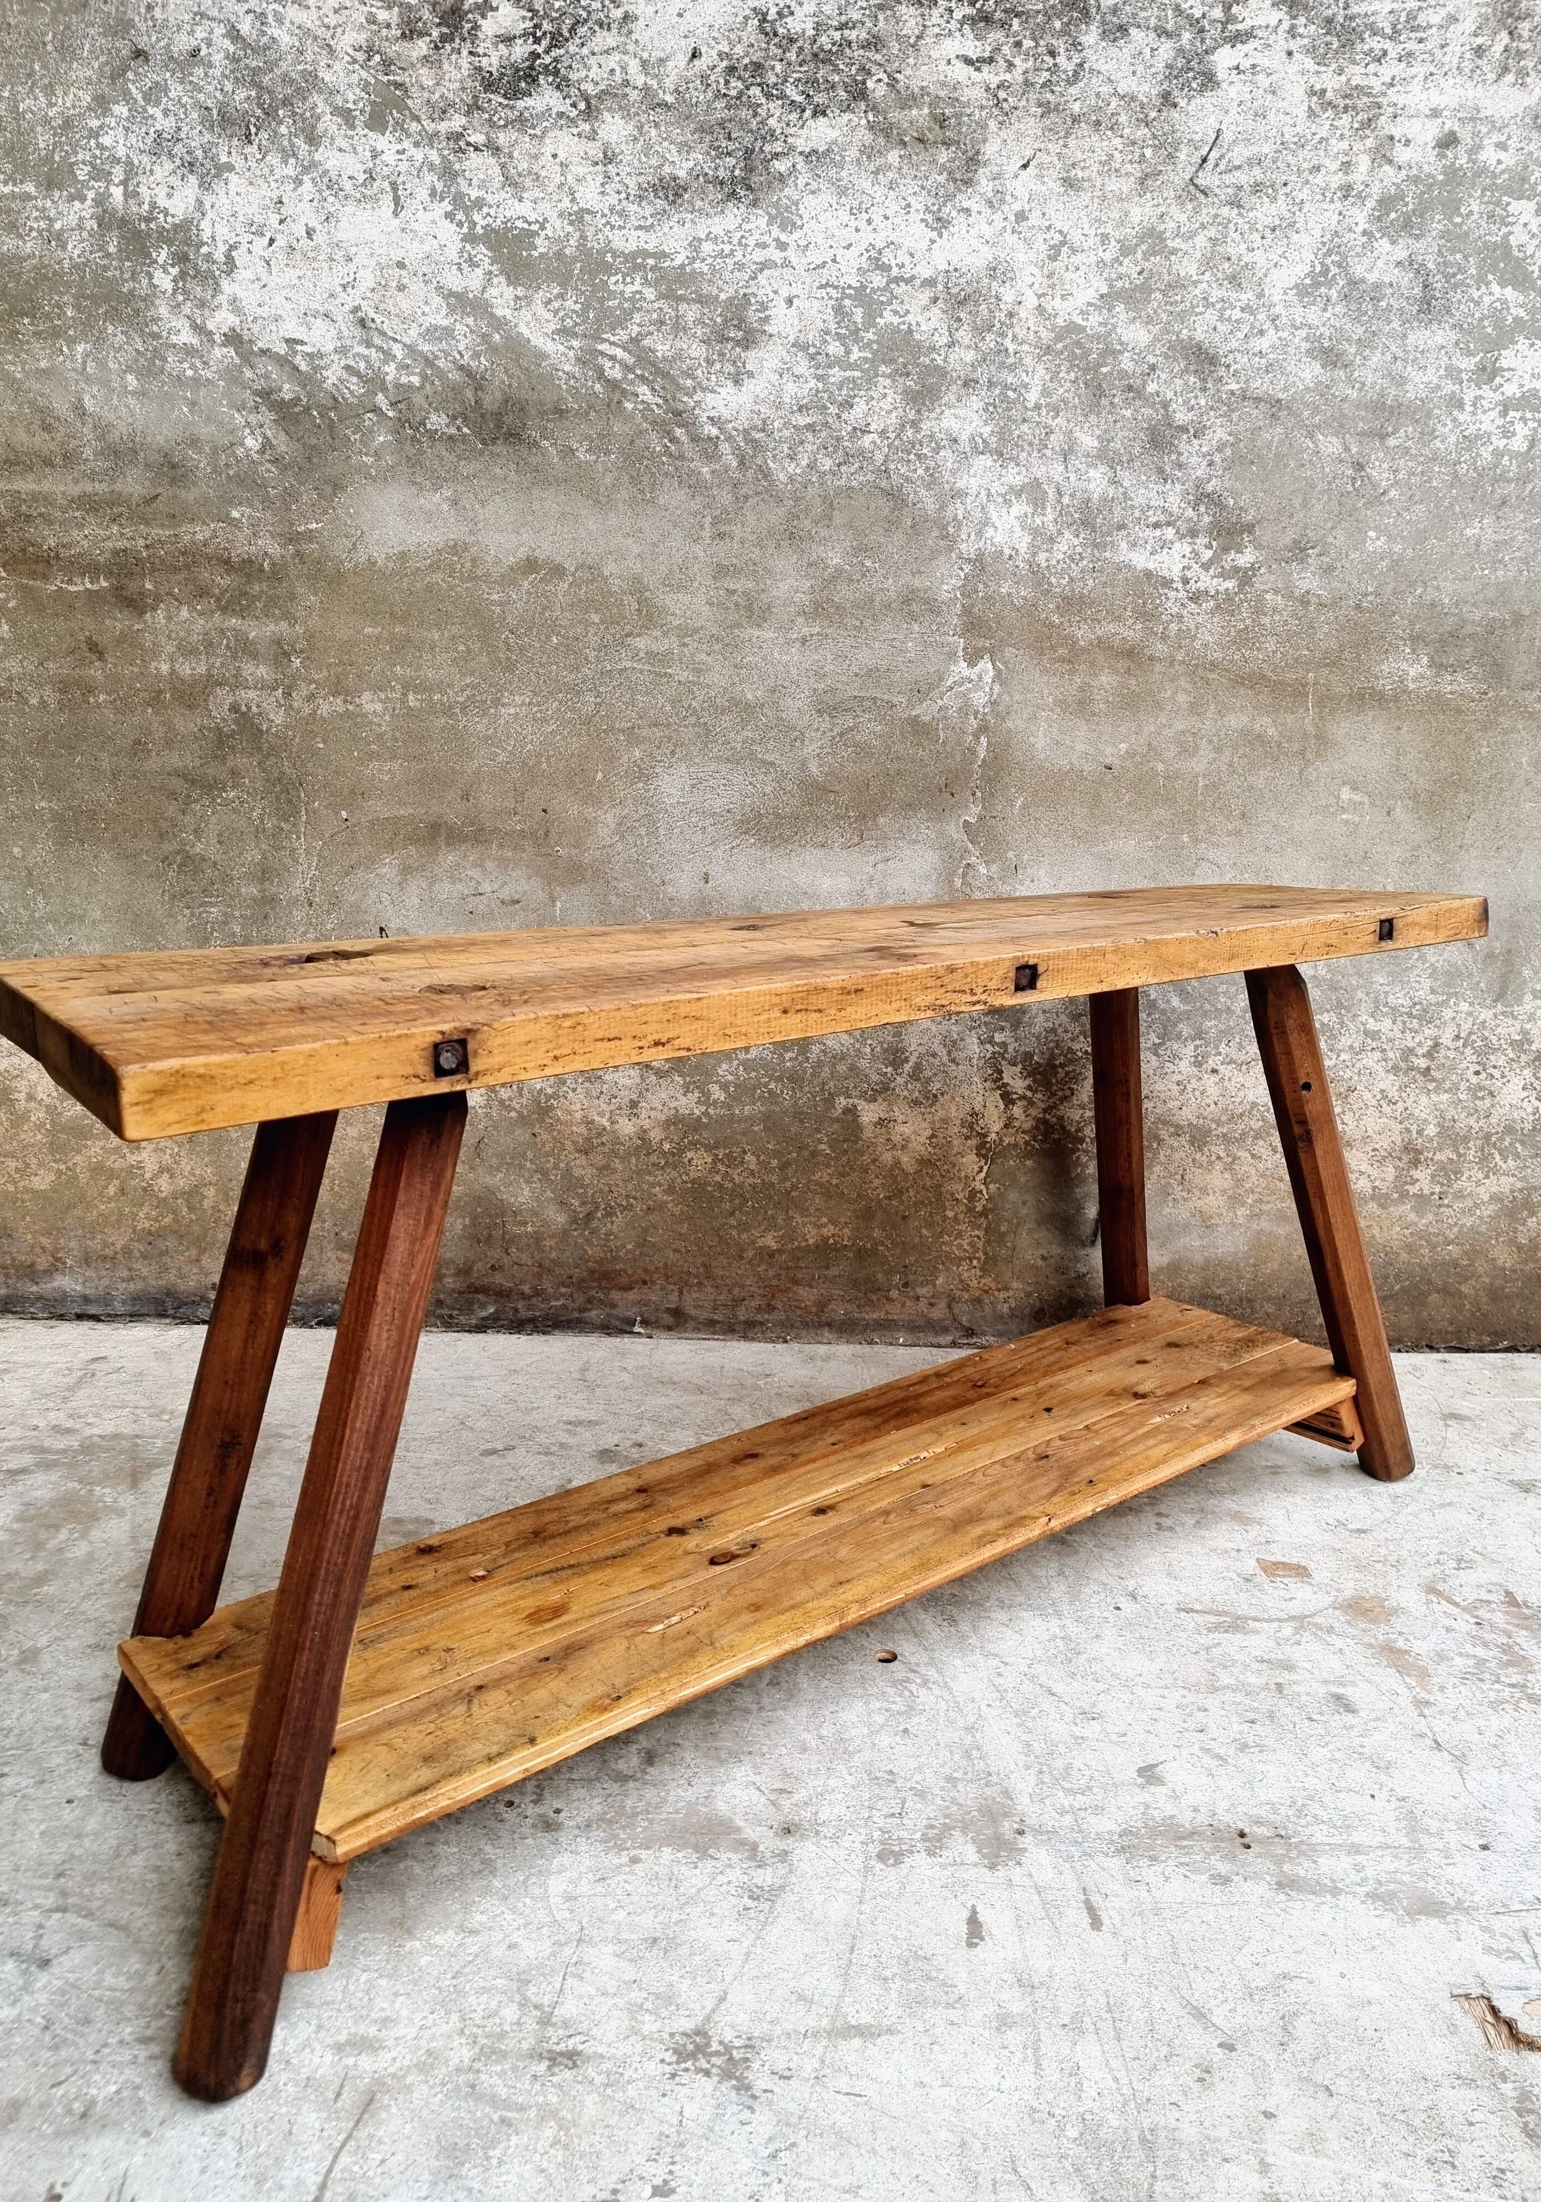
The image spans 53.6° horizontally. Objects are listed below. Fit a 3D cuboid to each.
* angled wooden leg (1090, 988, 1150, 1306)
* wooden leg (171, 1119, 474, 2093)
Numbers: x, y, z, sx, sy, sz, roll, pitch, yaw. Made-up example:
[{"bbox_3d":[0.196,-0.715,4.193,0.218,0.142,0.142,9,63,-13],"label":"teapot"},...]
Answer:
[{"bbox_3d":[0.513,0.094,2.225,0.065,0.779,0.065,-29,34,-30],"label":"angled wooden leg"},{"bbox_3d":[-0.334,0.349,1.157,0.065,0.788,0.065,14,-3,-41],"label":"wooden leg"}]

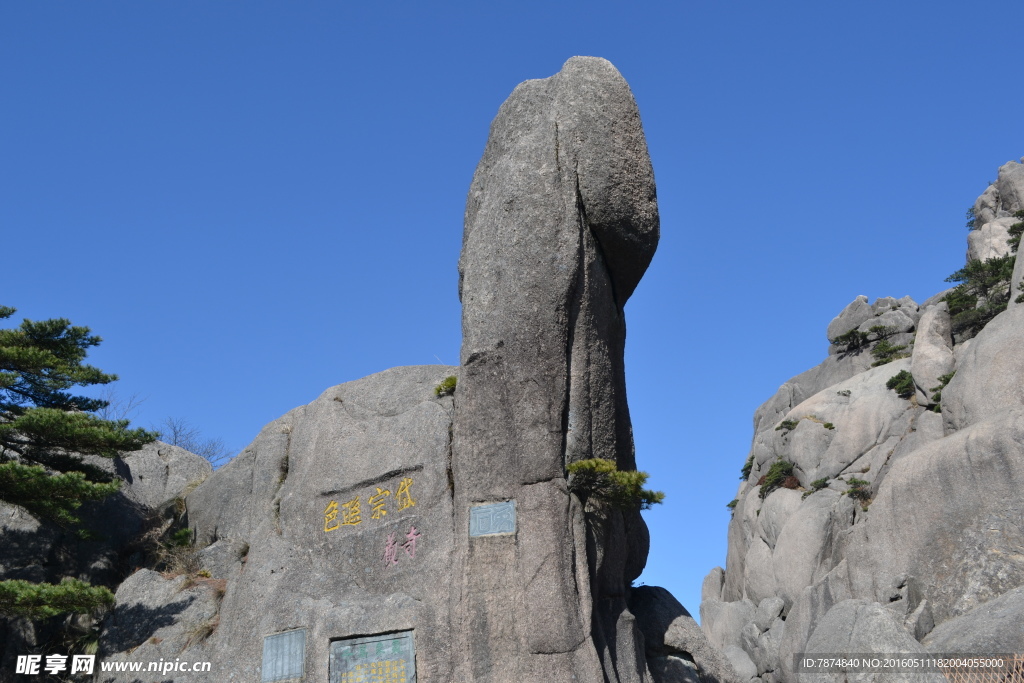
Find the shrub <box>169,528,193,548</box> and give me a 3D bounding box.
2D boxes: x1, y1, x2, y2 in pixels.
[{"bbox_3d":[-7.769,4.617,22.000,0.550,0.450,0.500,0,-20,0],"label":"shrub"}]

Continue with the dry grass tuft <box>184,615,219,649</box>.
[{"bbox_3d":[-6.053,5.654,18.300,0.640,0.580,0.460,0,-16,0],"label":"dry grass tuft"}]

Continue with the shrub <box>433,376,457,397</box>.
[{"bbox_3d":[-1.240,0.839,17.500,0.410,0.360,0.360,0,-20,0],"label":"shrub"}]

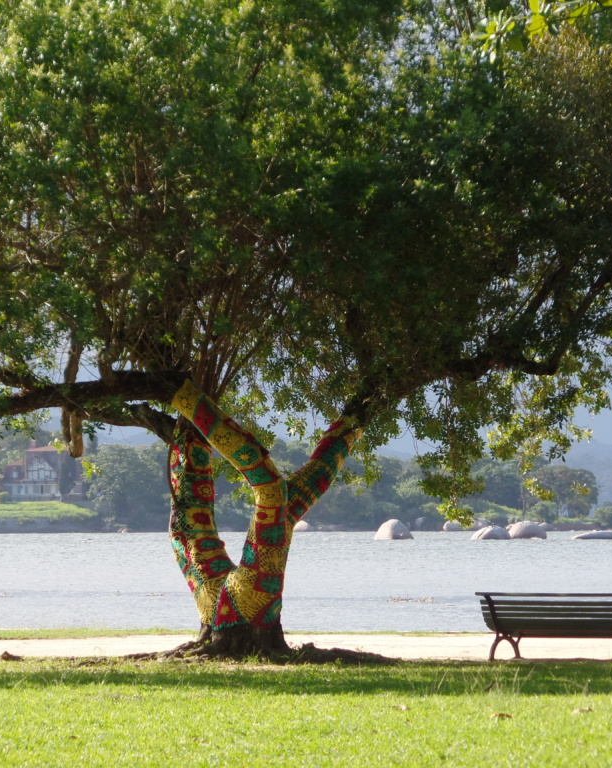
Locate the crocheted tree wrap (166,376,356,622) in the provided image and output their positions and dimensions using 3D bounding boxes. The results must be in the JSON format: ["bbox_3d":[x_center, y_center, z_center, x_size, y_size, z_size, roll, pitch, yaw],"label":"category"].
[{"bbox_3d":[-0.503,1.581,60.600,2.280,3.250,1.400,0,-1,0],"label":"crocheted tree wrap"}]

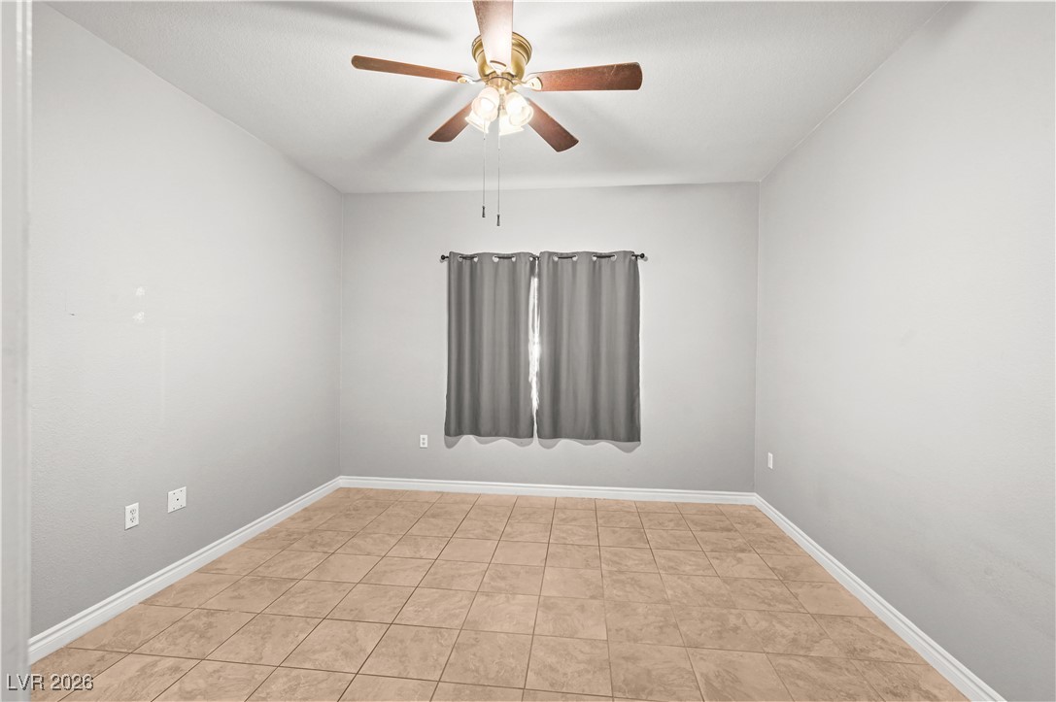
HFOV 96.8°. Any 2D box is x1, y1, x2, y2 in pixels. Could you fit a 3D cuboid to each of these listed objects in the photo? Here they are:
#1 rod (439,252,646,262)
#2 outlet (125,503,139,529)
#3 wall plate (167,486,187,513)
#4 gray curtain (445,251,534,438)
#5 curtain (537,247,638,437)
[{"bbox_3d":[0.111,-0.821,4.098,1.781,0.042,0.060,0,0,6],"label":"rod"},{"bbox_3d":[-1.974,0.825,2.346,0.010,0.115,0.071,0,0,6],"label":"outlet"},{"bbox_3d":[-1.944,0.828,2.608,0.010,0.115,0.116,0,0,6],"label":"wall plate"},{"bbox_3d":[-0.337,-0.049,4.144,0.789,1.635,0.100,0,0,6],"label":"gray curtain"},{"bbox_3d":[0.523,-0.040,4.047,0.881,1.631,0.100,0,0,6],"label":"curtain"}]

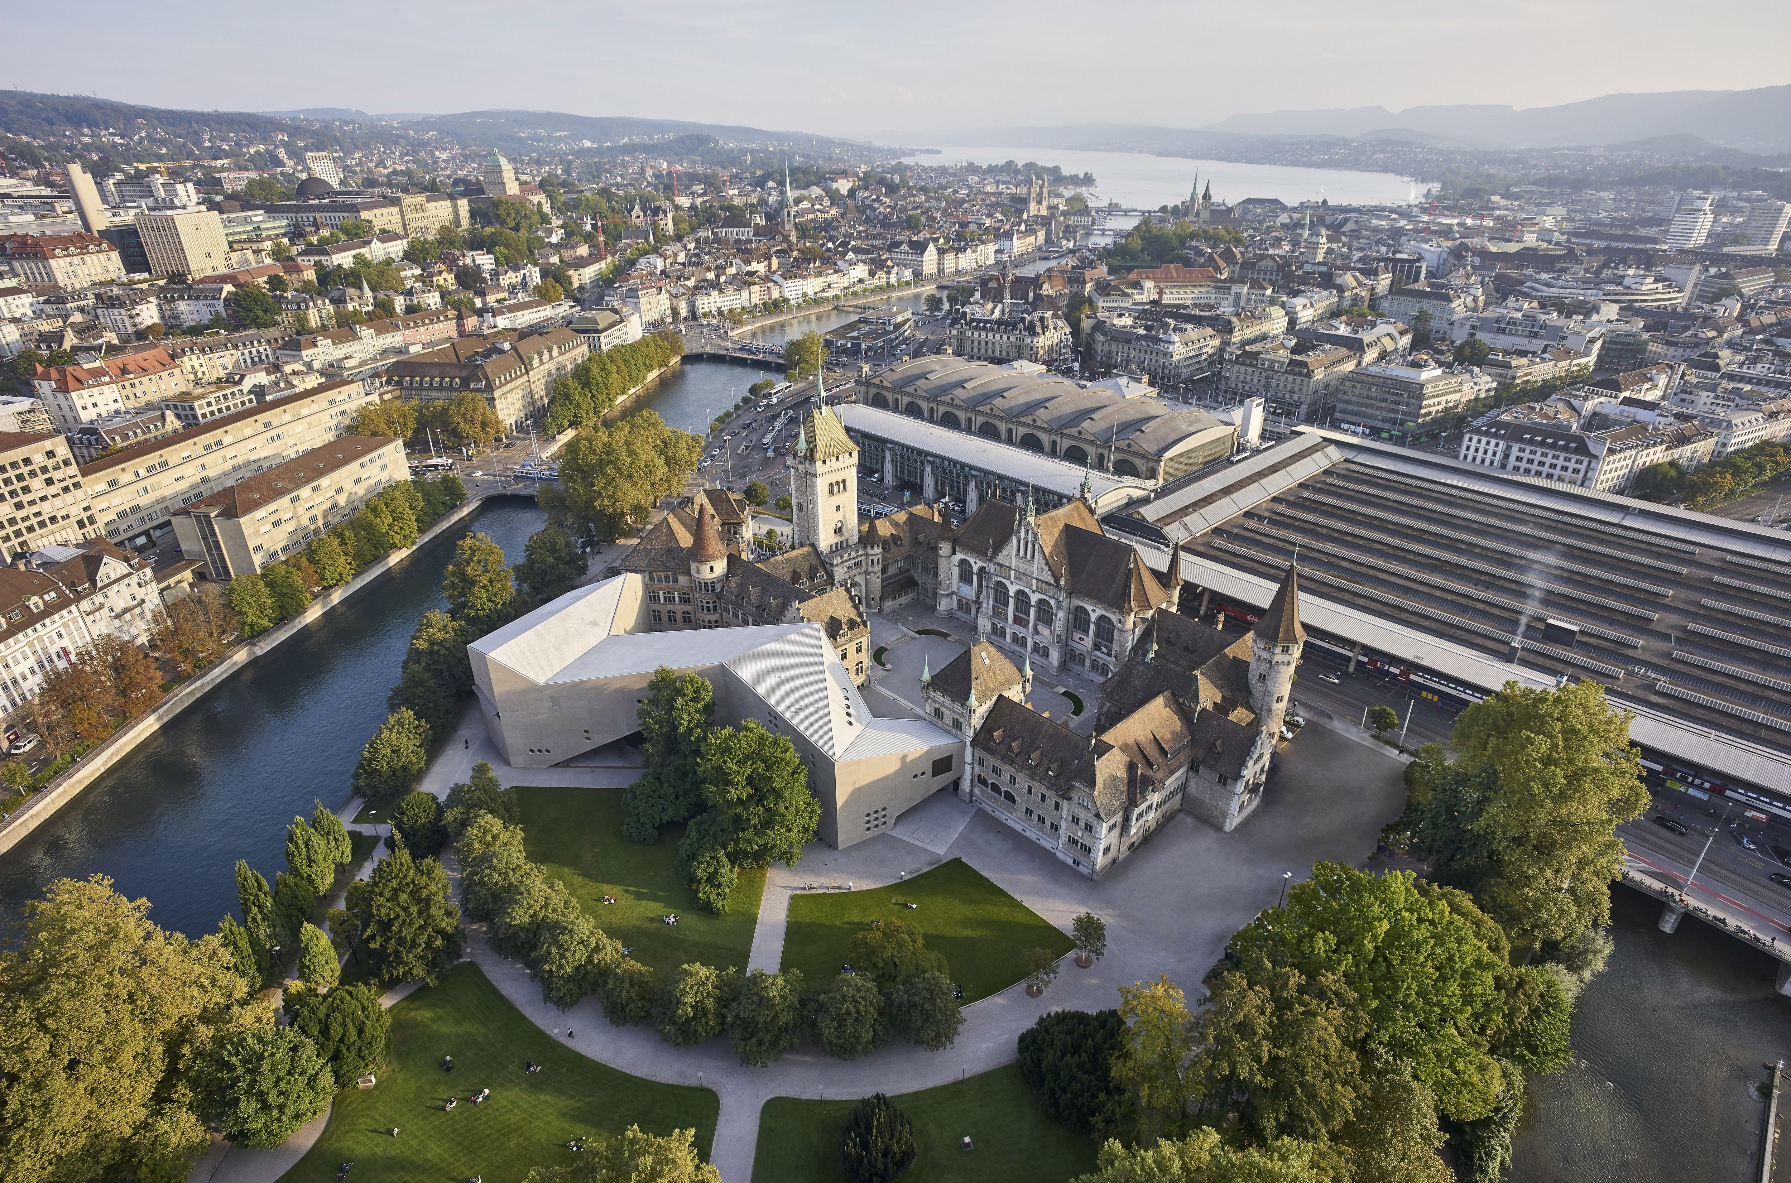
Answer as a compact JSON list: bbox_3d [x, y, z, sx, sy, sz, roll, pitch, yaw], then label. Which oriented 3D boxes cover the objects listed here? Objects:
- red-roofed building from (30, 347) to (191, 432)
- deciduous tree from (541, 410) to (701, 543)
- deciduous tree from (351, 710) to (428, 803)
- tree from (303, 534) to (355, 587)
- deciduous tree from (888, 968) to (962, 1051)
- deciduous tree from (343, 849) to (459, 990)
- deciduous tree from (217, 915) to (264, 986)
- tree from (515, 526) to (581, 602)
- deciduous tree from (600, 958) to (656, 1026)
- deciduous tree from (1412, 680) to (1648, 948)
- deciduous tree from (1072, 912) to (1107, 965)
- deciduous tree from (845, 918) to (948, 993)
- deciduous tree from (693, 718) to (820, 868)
[{"bbox_3d":[-263.820,-68.258,304.424,14.090,21.377,36.561,8,28,15],"label":"red-roofed building"},{"bbox_3d":[-81.090,-32.660,267.990,42.000,36.000,42.000,-8,28,-16],"label":"deciduous tree"},{"bbox_3d":[-87.013,29.183,155.408,10.494,15.353,11.466,0,27,0],"label":"deciduous tree"},{"bbox_3d":[-152.620,-7.990,241.870,11.200,14.500,11.200,-17,32,-31],"label":"tree"},{"bbox_3d":[3.998,56.175,120.452,10.000,10.800,10.000,0,27,0],"label":"deciduous tree"},{"bbox_3d":[-69.940,47.180,128.140,13.700,23.500,13.700,-19,32,-32],"label":"deciduous tree"},{"bbox_3d":[-92.211,51.299,126.527,4.300,14.300,4.300,0,27,0],"label":"deciduous tree"},{"bbox_3d":[-88.811,-6.197,229.678,16.300,21.500,16.300,0,27,0],"label":"tree"},{"bbox_3d":[-34.599,52.252,115.707,7.579,9.328,7.579,0,27,0],"label":"deciduous tree"},{"bbox_3d":[92.509,33.099,132.644,25.060,40.650,25.060,0,27,0],"label":"deciduous tree"},{"bbox_3d":[26.806,48.374,124.359,4.664,8.357,4.664,0,27,0],"label":"deciduous tree"},{"bbox_3d":[0.380,50.544,119.446,13.215,8.940,11.660,0,27,0],"label":"deciduous tree"},{"bbox_3d":[-22.741,34.104,147.805,20.300,25.500,20.300,0,27,0],"label":"deciduous tree"}]

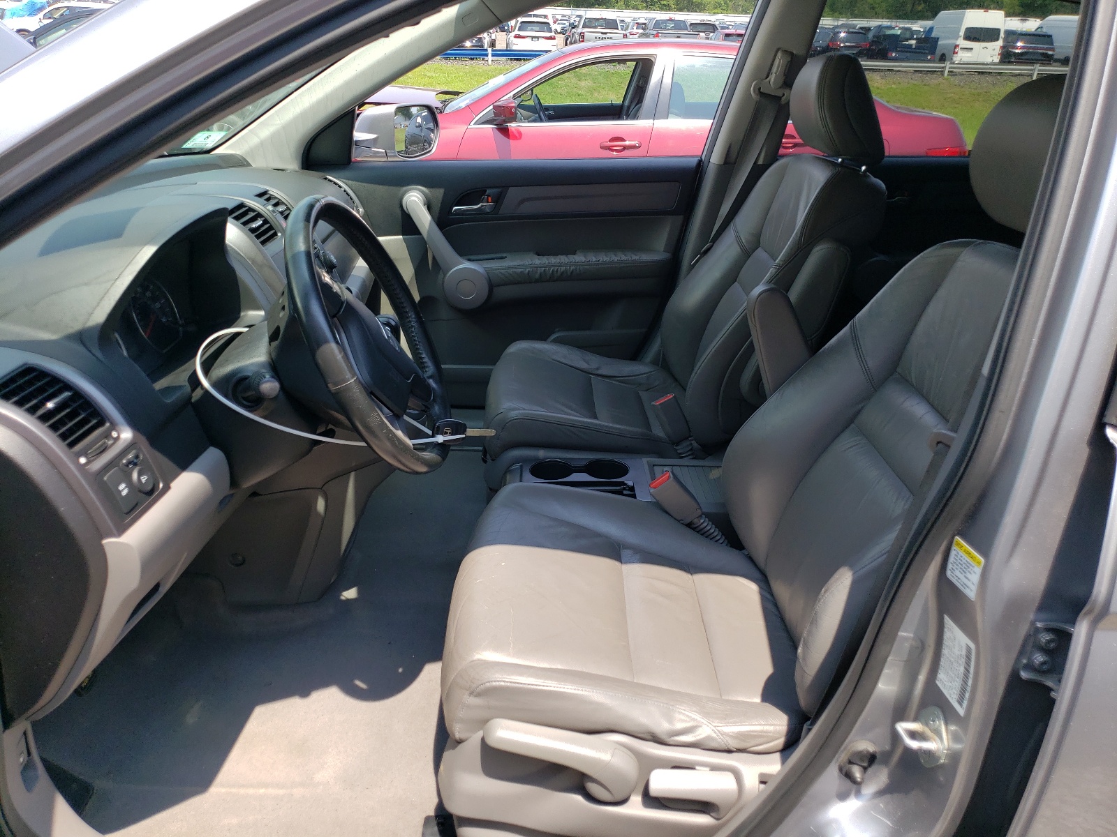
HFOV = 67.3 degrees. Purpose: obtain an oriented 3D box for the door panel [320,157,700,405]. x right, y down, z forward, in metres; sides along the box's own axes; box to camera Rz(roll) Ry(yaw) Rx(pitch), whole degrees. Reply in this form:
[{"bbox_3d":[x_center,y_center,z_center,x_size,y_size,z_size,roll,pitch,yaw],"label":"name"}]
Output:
[{"bbox_3d":[-0.130,-0.320,2.126,0.960,0.650,0.140,0,24,0],"label":"door panel"}]

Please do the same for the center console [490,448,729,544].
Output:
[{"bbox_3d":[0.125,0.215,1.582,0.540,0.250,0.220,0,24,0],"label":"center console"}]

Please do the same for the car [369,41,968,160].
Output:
[{"bbox_3d":[0.290,-1.828,5.811,4.800,1.460,1.820,0,24,0],"label":"car"}]

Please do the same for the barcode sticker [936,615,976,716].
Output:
[{"bbox_3d":[0.352,0.220,0.746,0.003,0.072,0.039,-6,25,-14],"label":"barcode sticker"}]

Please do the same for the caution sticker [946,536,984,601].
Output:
[{"bbox_3d":[0.344,0.126,0.710,0.003,0.041,0.035,-6,25,-14],"label":"caution sticker"}]

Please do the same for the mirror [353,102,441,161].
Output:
[{"bbox_3d":[-0.435,-0.765,2.249,0.150,0.165,0.230,8,26,18],"label":"mirror"}]

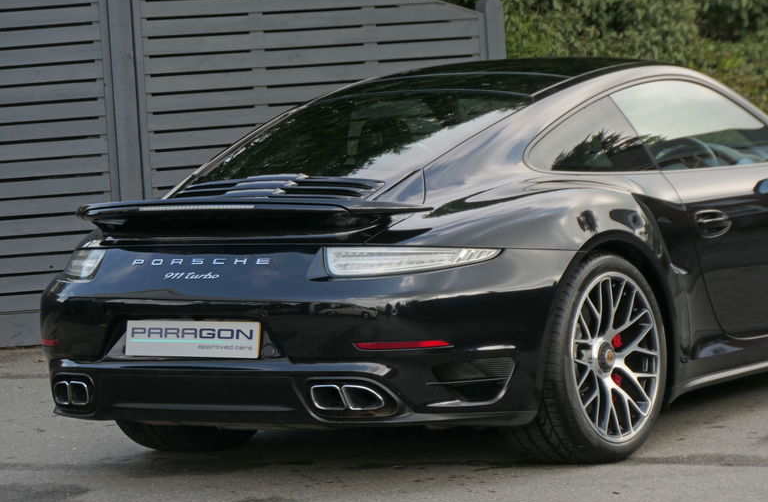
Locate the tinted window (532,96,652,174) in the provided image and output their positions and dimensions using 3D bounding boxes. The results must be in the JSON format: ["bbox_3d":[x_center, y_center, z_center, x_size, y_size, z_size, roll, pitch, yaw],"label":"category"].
[{"bbox_3d":[0.645,-0.390,11.888,0.660,0.290,0.040,-2,-28,-49],"label":"tinted window"}]

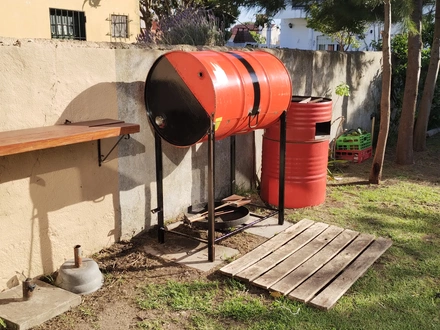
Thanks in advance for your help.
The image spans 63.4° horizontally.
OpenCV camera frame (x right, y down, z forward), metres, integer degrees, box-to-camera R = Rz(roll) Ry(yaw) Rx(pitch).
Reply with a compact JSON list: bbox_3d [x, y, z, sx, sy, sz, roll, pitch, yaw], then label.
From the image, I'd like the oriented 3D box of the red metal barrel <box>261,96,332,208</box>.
[{"bbox_3d":[0.676,-0.133,3.200,0.585,0.892,0.585,0,15,0],"label":"red metal barrel"}]

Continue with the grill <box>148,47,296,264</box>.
[{"bbox_3d":[0.041,-0.127,2.520,0.610,1.301,0.890,9,17,38],"label":"grill"}]

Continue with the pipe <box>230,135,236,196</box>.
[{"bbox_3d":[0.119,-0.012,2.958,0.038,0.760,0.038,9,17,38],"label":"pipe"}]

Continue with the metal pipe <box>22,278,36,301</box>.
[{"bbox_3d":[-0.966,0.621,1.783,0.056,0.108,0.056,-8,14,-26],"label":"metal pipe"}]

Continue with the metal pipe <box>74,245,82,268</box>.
[{"bbox_3d":[-0.795,0.508,1.978,0.042,0.135,0.042,-1,13,0],"label":"metal pipe"}]

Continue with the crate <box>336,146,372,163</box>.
[{"bbox_3d":[1.868,-0.170,4.922,0.330,0.175,0.450,10,17,39],"label":"crate"}]

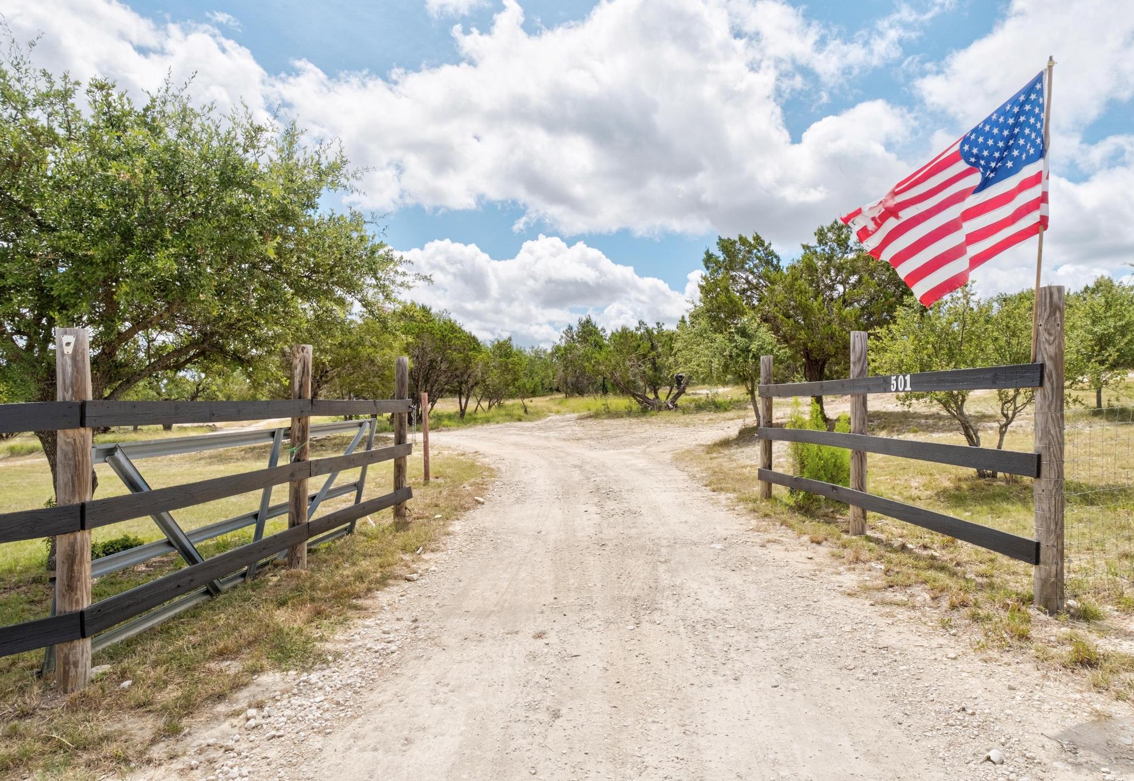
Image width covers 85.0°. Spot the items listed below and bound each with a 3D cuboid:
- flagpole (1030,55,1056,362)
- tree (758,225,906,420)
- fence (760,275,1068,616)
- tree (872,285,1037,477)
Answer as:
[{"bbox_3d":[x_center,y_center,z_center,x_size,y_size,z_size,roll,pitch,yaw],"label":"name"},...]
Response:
[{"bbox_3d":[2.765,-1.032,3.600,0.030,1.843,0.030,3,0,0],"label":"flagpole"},{"bbox_3d":[8.675,-2.266,20.000,4.730,6.300,4.700,0,0,0],"label":"tree"},{"bbox_3d":[2.620,0.355,5.600,0.220,1.920,4.140,0,0,-6],"label":"fence"},{"bbox_3d":[6.292,-0.148,10.000,2.680,3.050,2.600,0,0,0],"label":"tree"}]

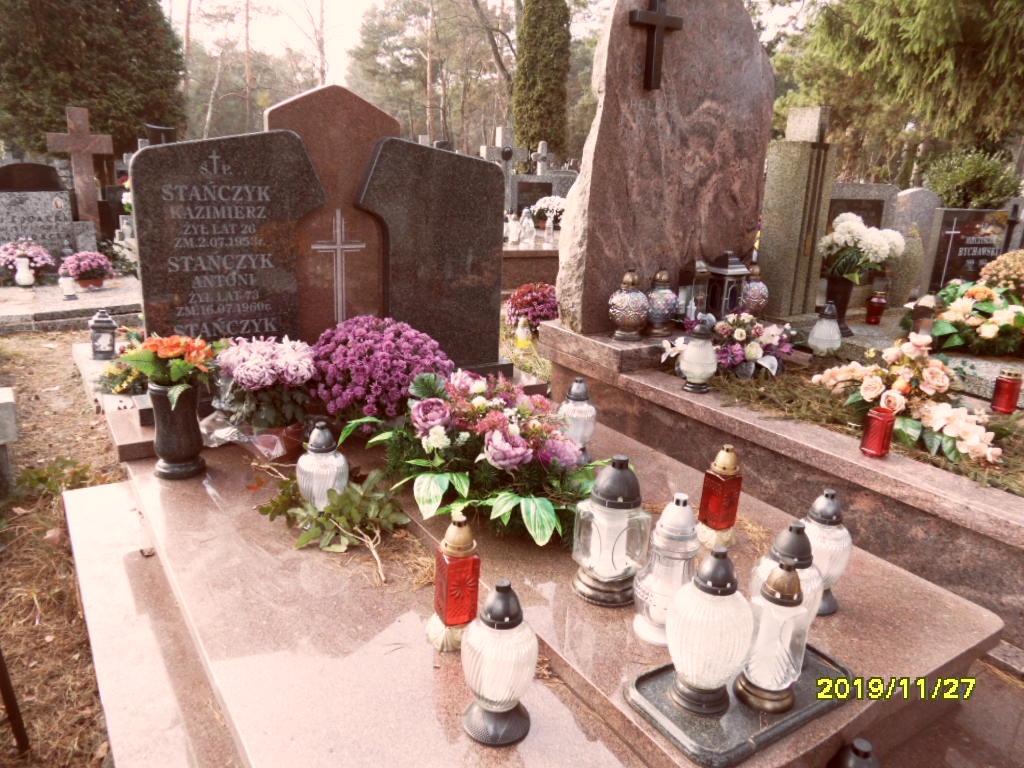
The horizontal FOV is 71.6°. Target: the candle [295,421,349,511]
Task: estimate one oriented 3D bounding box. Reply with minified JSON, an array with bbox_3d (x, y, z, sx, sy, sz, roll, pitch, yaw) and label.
[{"bbox_3d":[-0.492,0.223,1.835,0.135,0.263,0.135,4,16,0],"label":"candle"}]

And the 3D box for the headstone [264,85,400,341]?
[{"bbox_3d":[-0.707,-0.584,2.870,0.522,1.149,0.074,-9,21,-34],"label":"headstone"}]

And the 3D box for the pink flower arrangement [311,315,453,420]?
[{"bbox_3d":[-0.461,-0.011,2.571,0.475,0.436,0.475,-8,20,-34],"label":"pink flower arrangement"}]

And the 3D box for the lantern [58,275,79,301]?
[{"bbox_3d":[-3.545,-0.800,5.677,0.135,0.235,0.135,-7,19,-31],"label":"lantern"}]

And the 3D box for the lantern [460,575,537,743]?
[{"bbox_3d":[-0.016,0.481,1.257,0.136,0.298,0.136,3,17,-1],"label":"lantern"}]

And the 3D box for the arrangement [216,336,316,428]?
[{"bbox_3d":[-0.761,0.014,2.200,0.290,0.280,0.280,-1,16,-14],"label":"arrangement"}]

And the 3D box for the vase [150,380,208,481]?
[{"bbox_3d":[-0.952,0.134,2.028,0.143,0.249,0.143,4,16,0],"label":"vase"}]

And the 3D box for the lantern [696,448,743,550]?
[{"bbox_3d":[0.511,0.274,1.733,0.095,0.258,0.095,-10,21,-36],"label":"lantern"}]

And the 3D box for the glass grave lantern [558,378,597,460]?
[{"bbox_3d":[0.204,0.113,2.201,0.120,0.268,0.120,5,17,6],"label":"glass grave lantern"}]

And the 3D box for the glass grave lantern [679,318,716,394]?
[{"bbox_3d":[0.709,-0.105,2.648,0.138,0.267,0.138,-8,20,-34],"label":"glass grave lantern"}]

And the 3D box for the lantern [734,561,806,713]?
[{"bbox_3d":[0.483,0.453,1.294,0.114,0.276,0.114,-8,20,-34],"label":"lantern"}]

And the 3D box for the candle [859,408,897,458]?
[{"bbox_3d":[0.980,0.127,1.886,0.074,0.122,0.074,12,19,28],"label":"candle"}]

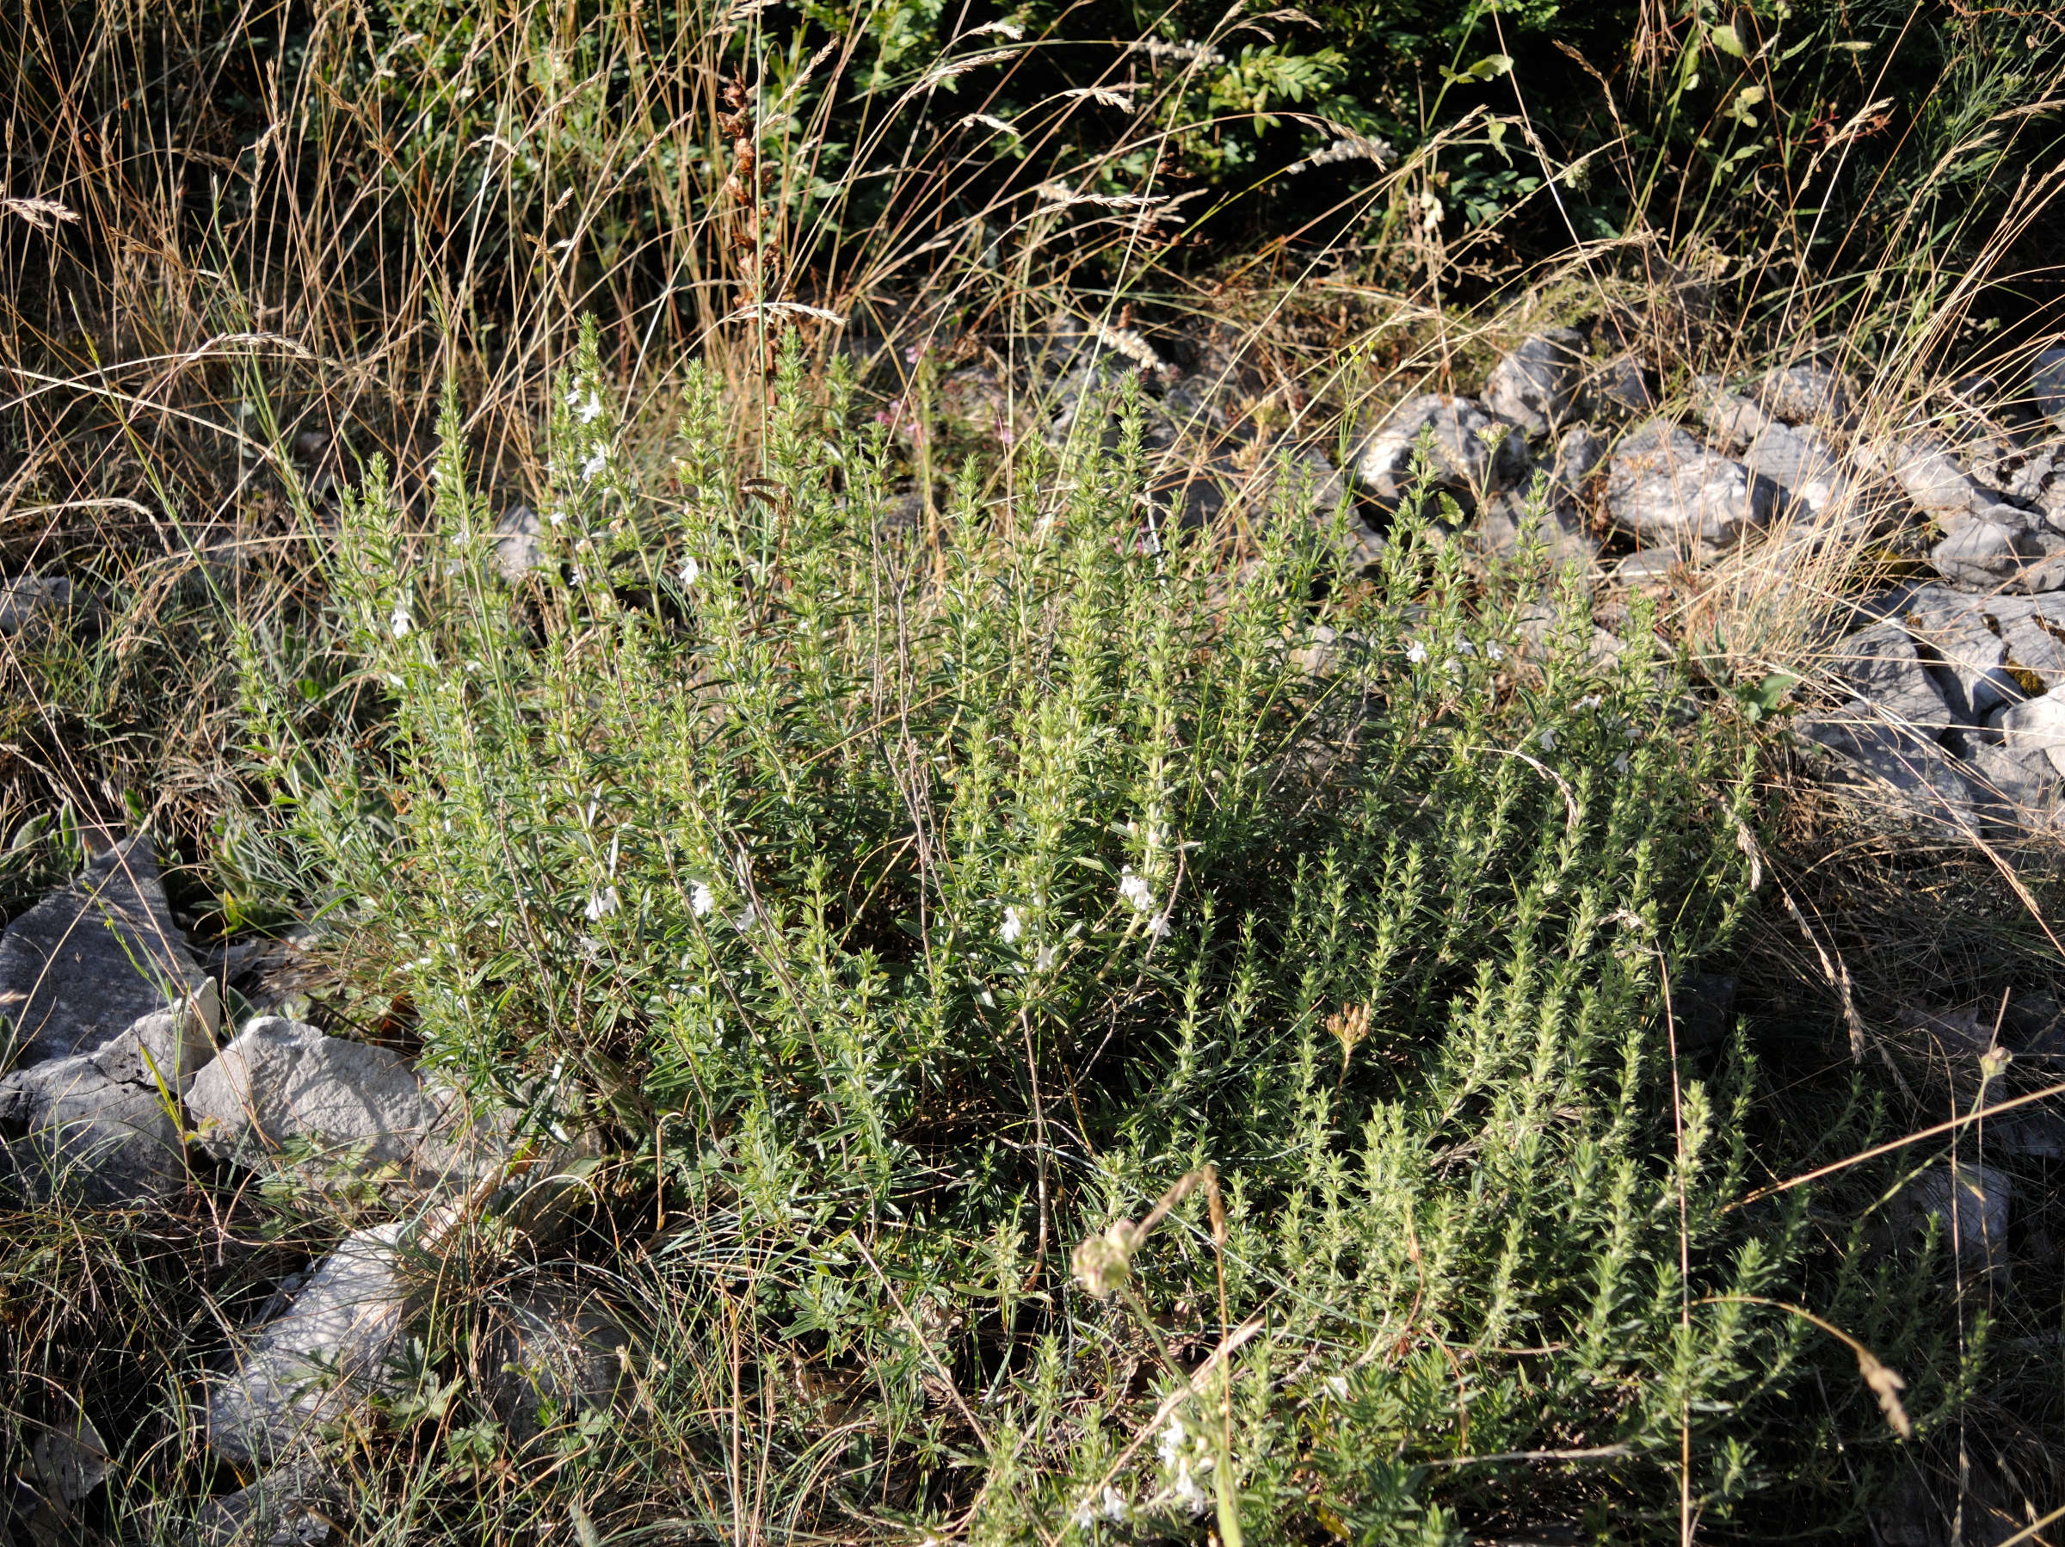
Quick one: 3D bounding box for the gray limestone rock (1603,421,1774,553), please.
[{"bbox_3d":[0.695,-0.303,1.770,0.175,0.120,0.145,9,26,20],"label":"gray limestone rock"}]

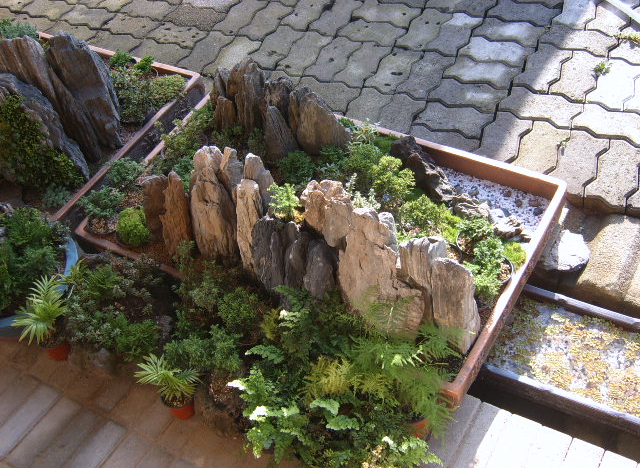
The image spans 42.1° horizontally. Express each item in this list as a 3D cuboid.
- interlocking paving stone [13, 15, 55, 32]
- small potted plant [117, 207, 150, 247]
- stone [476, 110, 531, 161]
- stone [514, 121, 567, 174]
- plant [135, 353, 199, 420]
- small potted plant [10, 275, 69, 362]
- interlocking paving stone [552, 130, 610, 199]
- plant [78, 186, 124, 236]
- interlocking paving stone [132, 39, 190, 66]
[{"bbox_3d":[-1.133,-0.787,3.248,0.236,0.063,0.132,17,55,26],"label":"interlocking paving stone"},{"bbox_3d":[-0.508,-0.004,2.263,0.094,0.128,0.094,-27,49,-11],"label":"small potted plant"},{"bbox_3d":[0.517,-0.241,2.392,0.131,0.060,0.238,17,54,27],"label":"stone"},{"bbox_3d":[0.611,-0.206,2.323,0.132,0.063,0.236,17,55,26],"label":"stone"},{"bbox_3d":[-0.330,0.357,1.891,0.138,0.165,0.118,-31,49,-14],"label":"plant"},{"bbox_3d":[-0.692,0.218,2.074,0.170,0.222,0.162,-36,50,-19],"label":"small potted plant"},{"bbox_3d":[0.702,-0.173,2.272,0.132,0.063,0.236,17,55,26],"label":"interlocking paving stone"},{"bbox_3d":[-0.604,-0.054,2.320,0.118,0.140,0.105,-29,49,-12],"label":"plant"},{"bbox_3d":[-0.567,-0.636,3.018,0.238,0.060,0.131,17,54,27],"label":"interlocking paving stone"}]

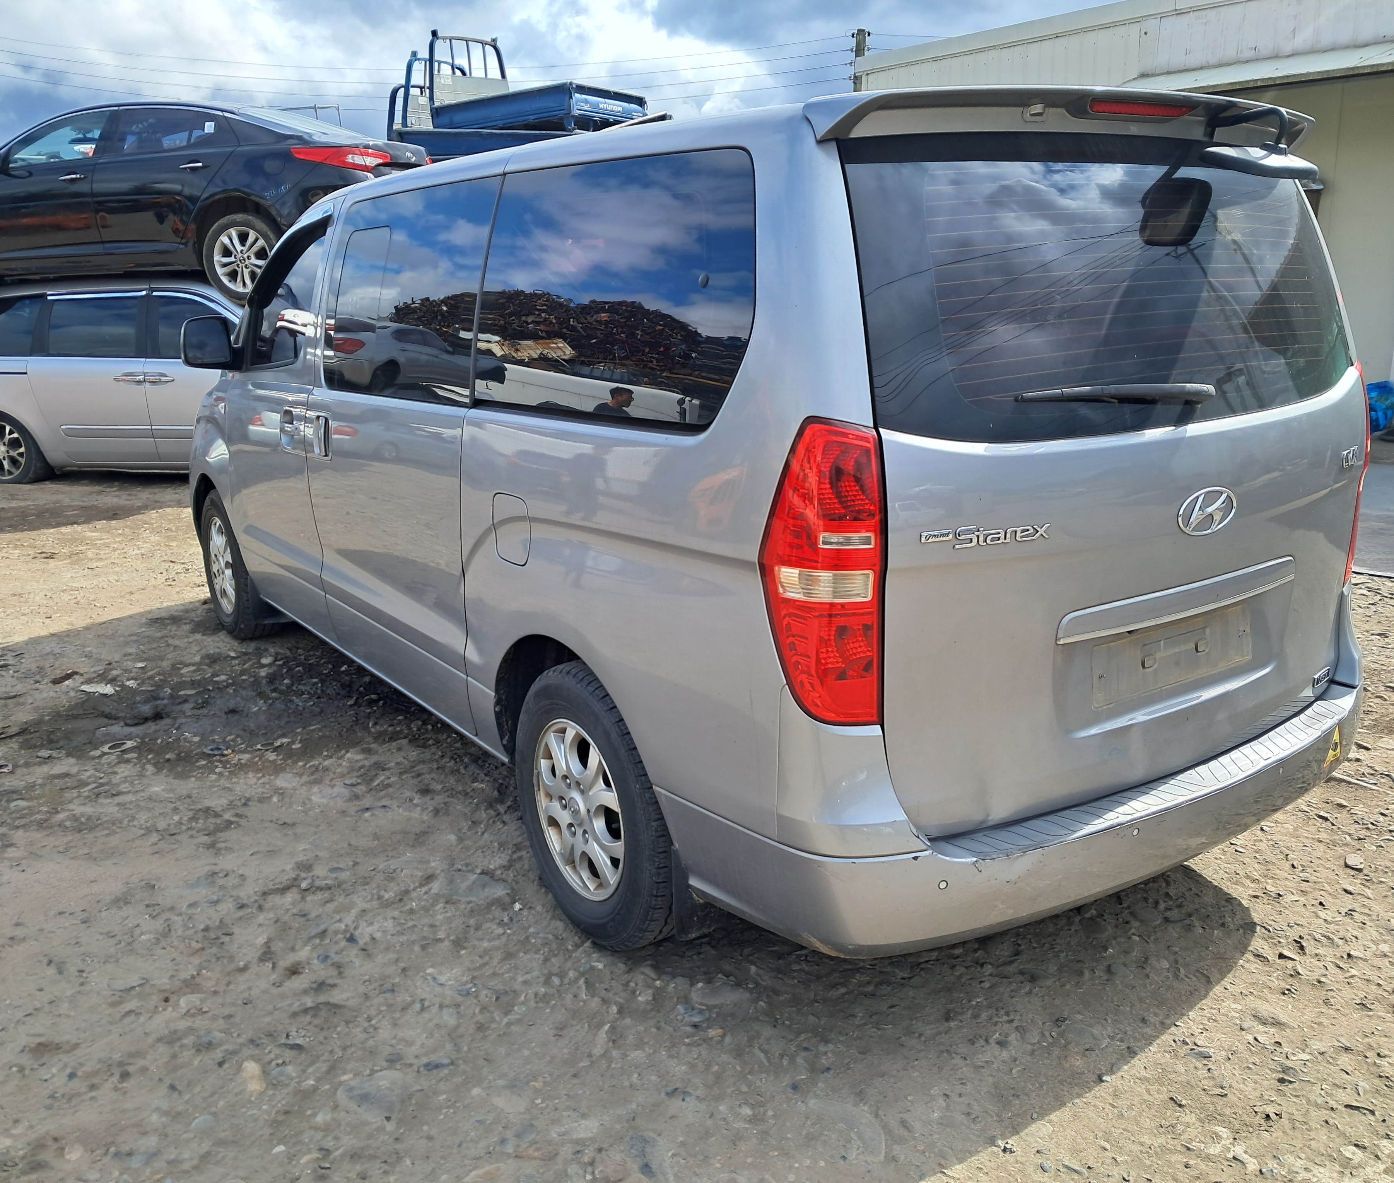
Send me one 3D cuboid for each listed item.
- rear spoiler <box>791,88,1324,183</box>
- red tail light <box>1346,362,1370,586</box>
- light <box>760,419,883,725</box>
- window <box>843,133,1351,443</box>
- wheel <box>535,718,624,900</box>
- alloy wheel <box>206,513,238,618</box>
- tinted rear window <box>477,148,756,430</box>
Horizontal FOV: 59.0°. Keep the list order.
[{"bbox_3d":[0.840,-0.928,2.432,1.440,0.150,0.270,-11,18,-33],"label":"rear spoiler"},{"bbox_3d":[1.579,-0.305,3.012,0.175,0.555,0.210,-11,18,-33],"label":"red tail light"},{"bbox_3d":[0.226,-0.034,2.127,0.175,0.555,0.210,-11,18,-33],"label":"light"},{"bbox_3d":[0.893,-0.618,2.446,1.480,0.570,0.130,-11,-2,-33],"label":"window"},{"bbox_3d":[-0.220,0.504,2.956,0.170,0.440,0.440,-11,18,-33],"label":"wheel"},{"bbox_3d":[-2.038,-0.125,5.513,0.170,0.440,0.440,-11,18,-33],"label":"alloy wheel"},{"bbox_3d":[-0.188,-0.613,2.514,0.060,0.540,1.080,3,10,-36],"label":"tinted rear window"}]

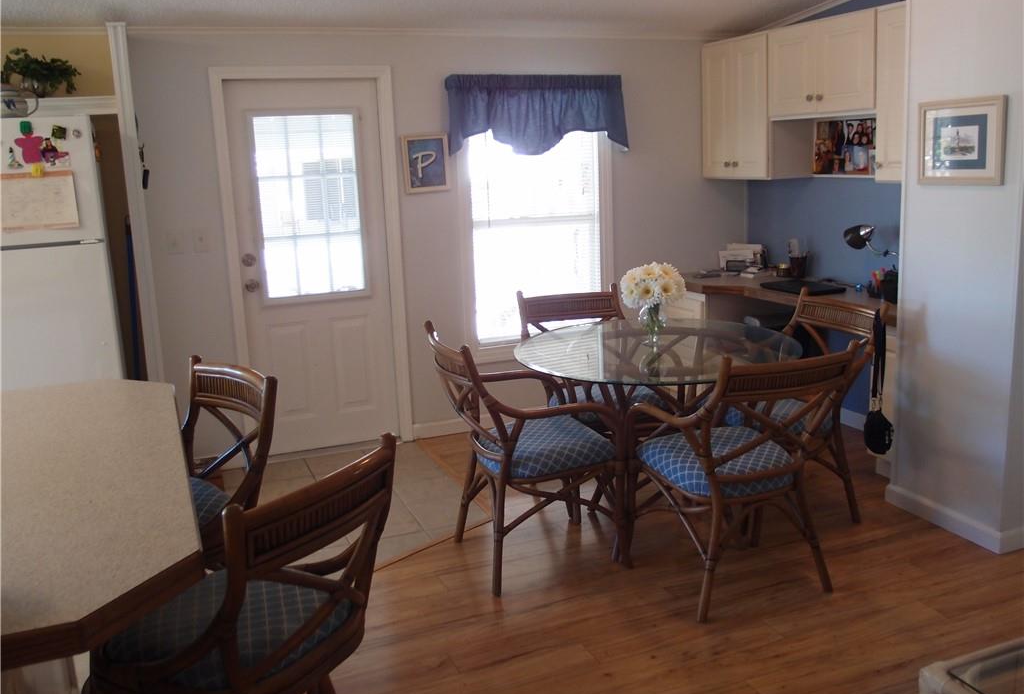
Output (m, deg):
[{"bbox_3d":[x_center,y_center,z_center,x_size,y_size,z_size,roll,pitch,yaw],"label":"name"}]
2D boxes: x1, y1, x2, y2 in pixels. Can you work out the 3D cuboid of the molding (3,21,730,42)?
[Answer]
[{"bbox_3d":[-0.469,-1.641,4.635,3.980,0.055,0.045,-7,13,-21],"label":"molding"}]

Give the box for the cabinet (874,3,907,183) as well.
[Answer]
[{"bbox_3d":[1.898,-1.113,3.886,0.315,0.785,0.530,-7,13,-20],"label":"cabinet"}]

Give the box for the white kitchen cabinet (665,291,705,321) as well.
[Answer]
[{"bbox_3d":[1.293,-0.009,5.396,0.620,0.745,0.530,-7,13,-21],"label":"white kitchen cabinet"}]

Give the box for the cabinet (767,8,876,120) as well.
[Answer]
[{"bbox_3d":[1.676,-1.400,4.468,0.325,0.457,0.765,-7,13,-21],"label":"cabinet"}]

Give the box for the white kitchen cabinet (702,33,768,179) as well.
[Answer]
[{"bbox_3d":[1.423,-1.372,5.146,0.315,0.785,0.635,-7,13,-20],"label":"white kitchen cabinet"}]

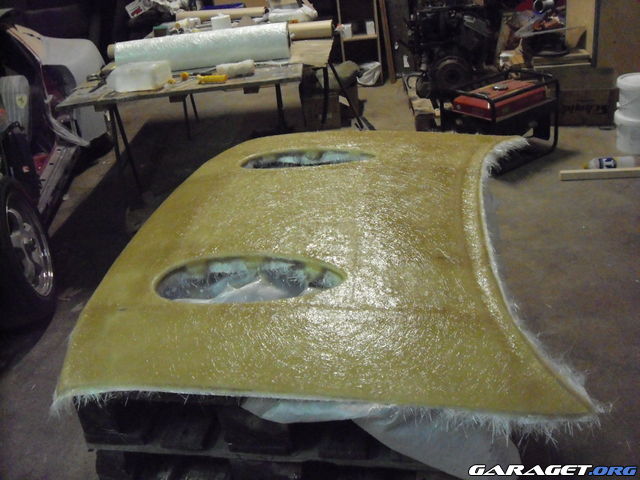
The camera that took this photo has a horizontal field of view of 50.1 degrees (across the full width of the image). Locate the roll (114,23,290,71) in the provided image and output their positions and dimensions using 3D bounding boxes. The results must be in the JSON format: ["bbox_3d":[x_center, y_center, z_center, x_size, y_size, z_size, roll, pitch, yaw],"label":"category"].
[{"bbox_3d":[-0.679,-1.107,4.003,1.000,0.203,0.203,-7,26,-3],"label":"roll"}]

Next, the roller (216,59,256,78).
[{"bbox_3d":[-0.462,-0.938,3.763,0.215,0.071,0.071,-11,27,-11],"label":"roller"}]

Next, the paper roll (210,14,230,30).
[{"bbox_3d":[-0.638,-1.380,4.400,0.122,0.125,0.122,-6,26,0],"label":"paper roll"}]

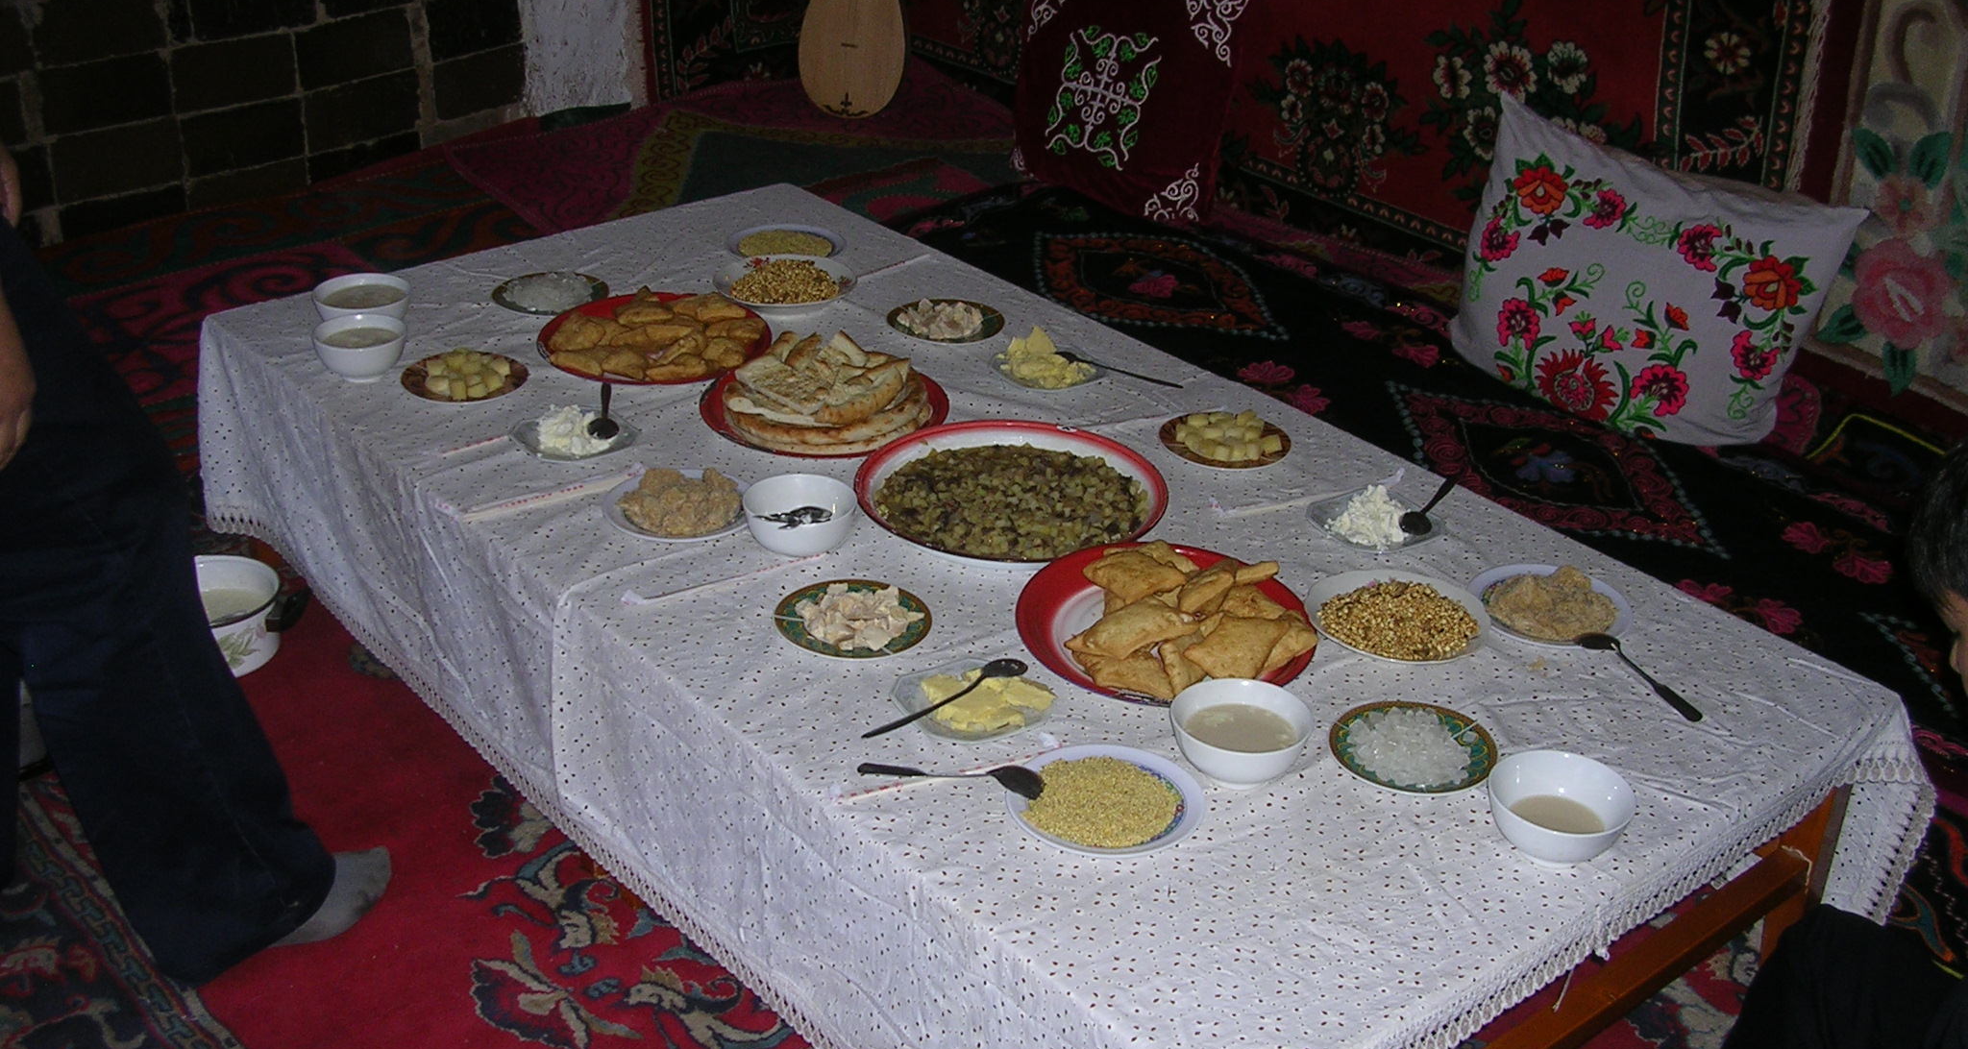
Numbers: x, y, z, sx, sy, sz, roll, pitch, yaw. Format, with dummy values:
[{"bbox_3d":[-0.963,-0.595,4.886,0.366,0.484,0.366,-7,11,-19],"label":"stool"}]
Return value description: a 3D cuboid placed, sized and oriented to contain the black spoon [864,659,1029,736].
[{"bbox_3d":[-0.035,0.170,2.080,0.189,0.024,0.040,-20,35,-27],"label":"black spoon"}]

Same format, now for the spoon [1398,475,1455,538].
[{"bbox_3d":[0.492,-0.030,2.353,0.034,0.025,0.157,19,38,28],"label":"spoon"}]

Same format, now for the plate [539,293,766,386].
[{"bbox_3d":[-0.428,-0.231,2.825,0.303,0.032,0.303,2,28,-1],"label":"plate"}]

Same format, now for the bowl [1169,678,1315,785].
[{"bbox_3d":[0.230,0.194,1.937,0.121,0.058,0.121,2,29,-1],"label":"bowl"}]

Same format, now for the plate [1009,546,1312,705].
[{"bbox_3d":[0.176,0.113,2.099,0.292,0.042,0.292,2,29,-1],"label":"plate"}]

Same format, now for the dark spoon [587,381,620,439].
[{"bbox_3d":[-0.463,-0.139,2.630,0.039,0.025,0.166,-2,28,-8],"label":"dark spoon"}]

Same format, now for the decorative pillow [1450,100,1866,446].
[{"bbox_3d":[1.050,-0.412,3.466,0.621,0.393,0.170,27,17,37],"label":"decorative pillow"}]

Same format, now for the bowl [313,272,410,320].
[{"bbox_3d":[-0.777,-0.264,2.708,0.120,0.058,0.120,2,29,-1],"label":"bowl"}]

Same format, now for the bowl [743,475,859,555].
[{"bbox_3d":[-0.202,-0.005,2.389,0.124,0.057,0.124,2,28,-1],"label":"bowl"}]

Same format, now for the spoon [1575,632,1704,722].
[{"bbox_3d":[0.629,0.144,2.080,0.034,0.025,0.150,-17,36,-31],"label":"spoon"}]

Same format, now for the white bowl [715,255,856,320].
[{"bbox_3d":[-0.261,-0.304,2.835,0.183,0.040,0.183,2,29,-1],"label":"white bowl"}]

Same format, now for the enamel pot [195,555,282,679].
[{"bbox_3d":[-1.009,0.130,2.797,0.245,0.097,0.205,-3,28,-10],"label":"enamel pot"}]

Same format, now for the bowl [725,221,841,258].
[{"bbox_3d":[-0.287,-0.391,3.134,0.171,0.034,0.171,2,28,-1],"label":"bowl"}]

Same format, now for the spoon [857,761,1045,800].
[{"bbox_3d":[-0.030,0.223,1.894,0.166,0.025,0.034,6,29,14],"label":"spoon"}]

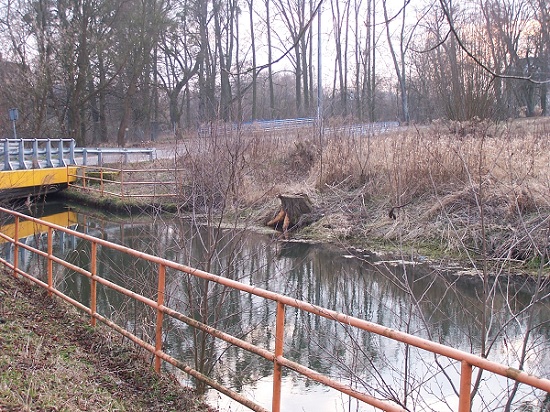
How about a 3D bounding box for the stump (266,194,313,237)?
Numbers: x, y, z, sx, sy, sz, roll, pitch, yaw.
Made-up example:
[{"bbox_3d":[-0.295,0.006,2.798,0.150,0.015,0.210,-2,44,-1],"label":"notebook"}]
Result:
[{"bbox_3d":[0.375,0.200,24.100,1.150,1.080,1.050,0,4,0],"label":"stump"}]

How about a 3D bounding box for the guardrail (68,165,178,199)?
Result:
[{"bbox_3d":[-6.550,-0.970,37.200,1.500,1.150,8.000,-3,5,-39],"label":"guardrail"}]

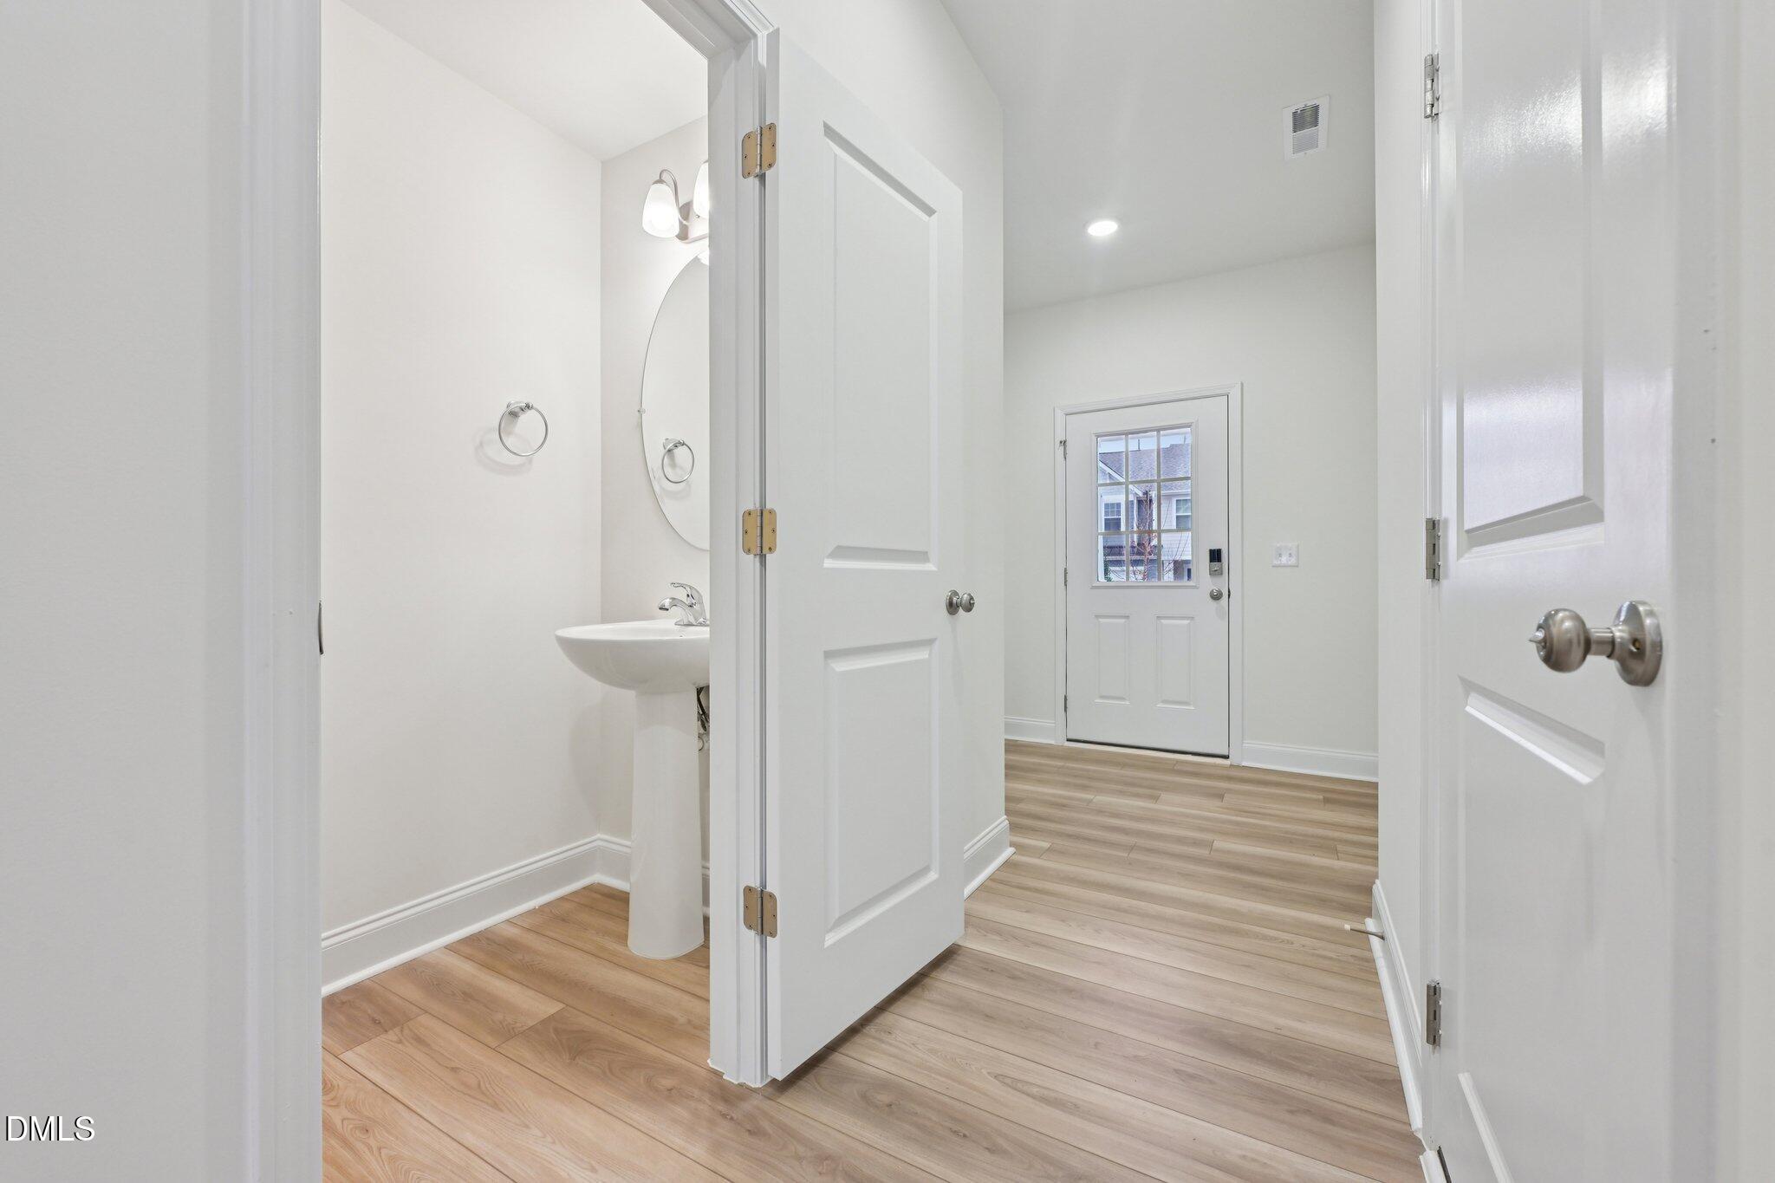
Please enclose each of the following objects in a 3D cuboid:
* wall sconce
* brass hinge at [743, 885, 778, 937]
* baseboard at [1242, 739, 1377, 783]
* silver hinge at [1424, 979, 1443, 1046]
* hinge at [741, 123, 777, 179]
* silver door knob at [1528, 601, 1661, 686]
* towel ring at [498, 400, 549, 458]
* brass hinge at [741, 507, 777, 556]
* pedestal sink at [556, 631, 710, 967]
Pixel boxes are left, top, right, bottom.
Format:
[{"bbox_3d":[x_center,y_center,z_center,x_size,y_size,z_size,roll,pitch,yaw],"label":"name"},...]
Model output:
[{"bbox_3d":[-0.569,-1.144,1.978,0.335,0.190,0.180,0,1,30],"label":"wall sconce"},{"bbox_3d":[-0.250,0.627,1.355,0.088,0.090,0.014,0,1,33],"label":"brass hinge"},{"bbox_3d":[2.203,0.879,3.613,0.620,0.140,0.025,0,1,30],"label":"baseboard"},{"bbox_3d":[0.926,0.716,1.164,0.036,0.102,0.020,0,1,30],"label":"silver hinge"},{"bbox_3d":[-0.249,-0.857,1.343,0.088,0.090,0.014,0,1,33],"label":"hinge"},{"bbox_3d":[0.536,0.039,0.532,0.066,0.065,0.065,0,1,29],"label":"silver door knob"},{"bbox_3d":[-1.085,-0.481,2.048,0.070,0.165,0.155,0,1,30],"label":"towel ring"},{"bbox_3d":[-0.250,-0.117,1.349,0.088,0.090,0.014,0,1,33],"label":"brass hinge"},{"bbox_3d":[-0.650,0.529,1.859,0.560,0.864,0.490,0,1,30],"label":"pedestal sink"}]

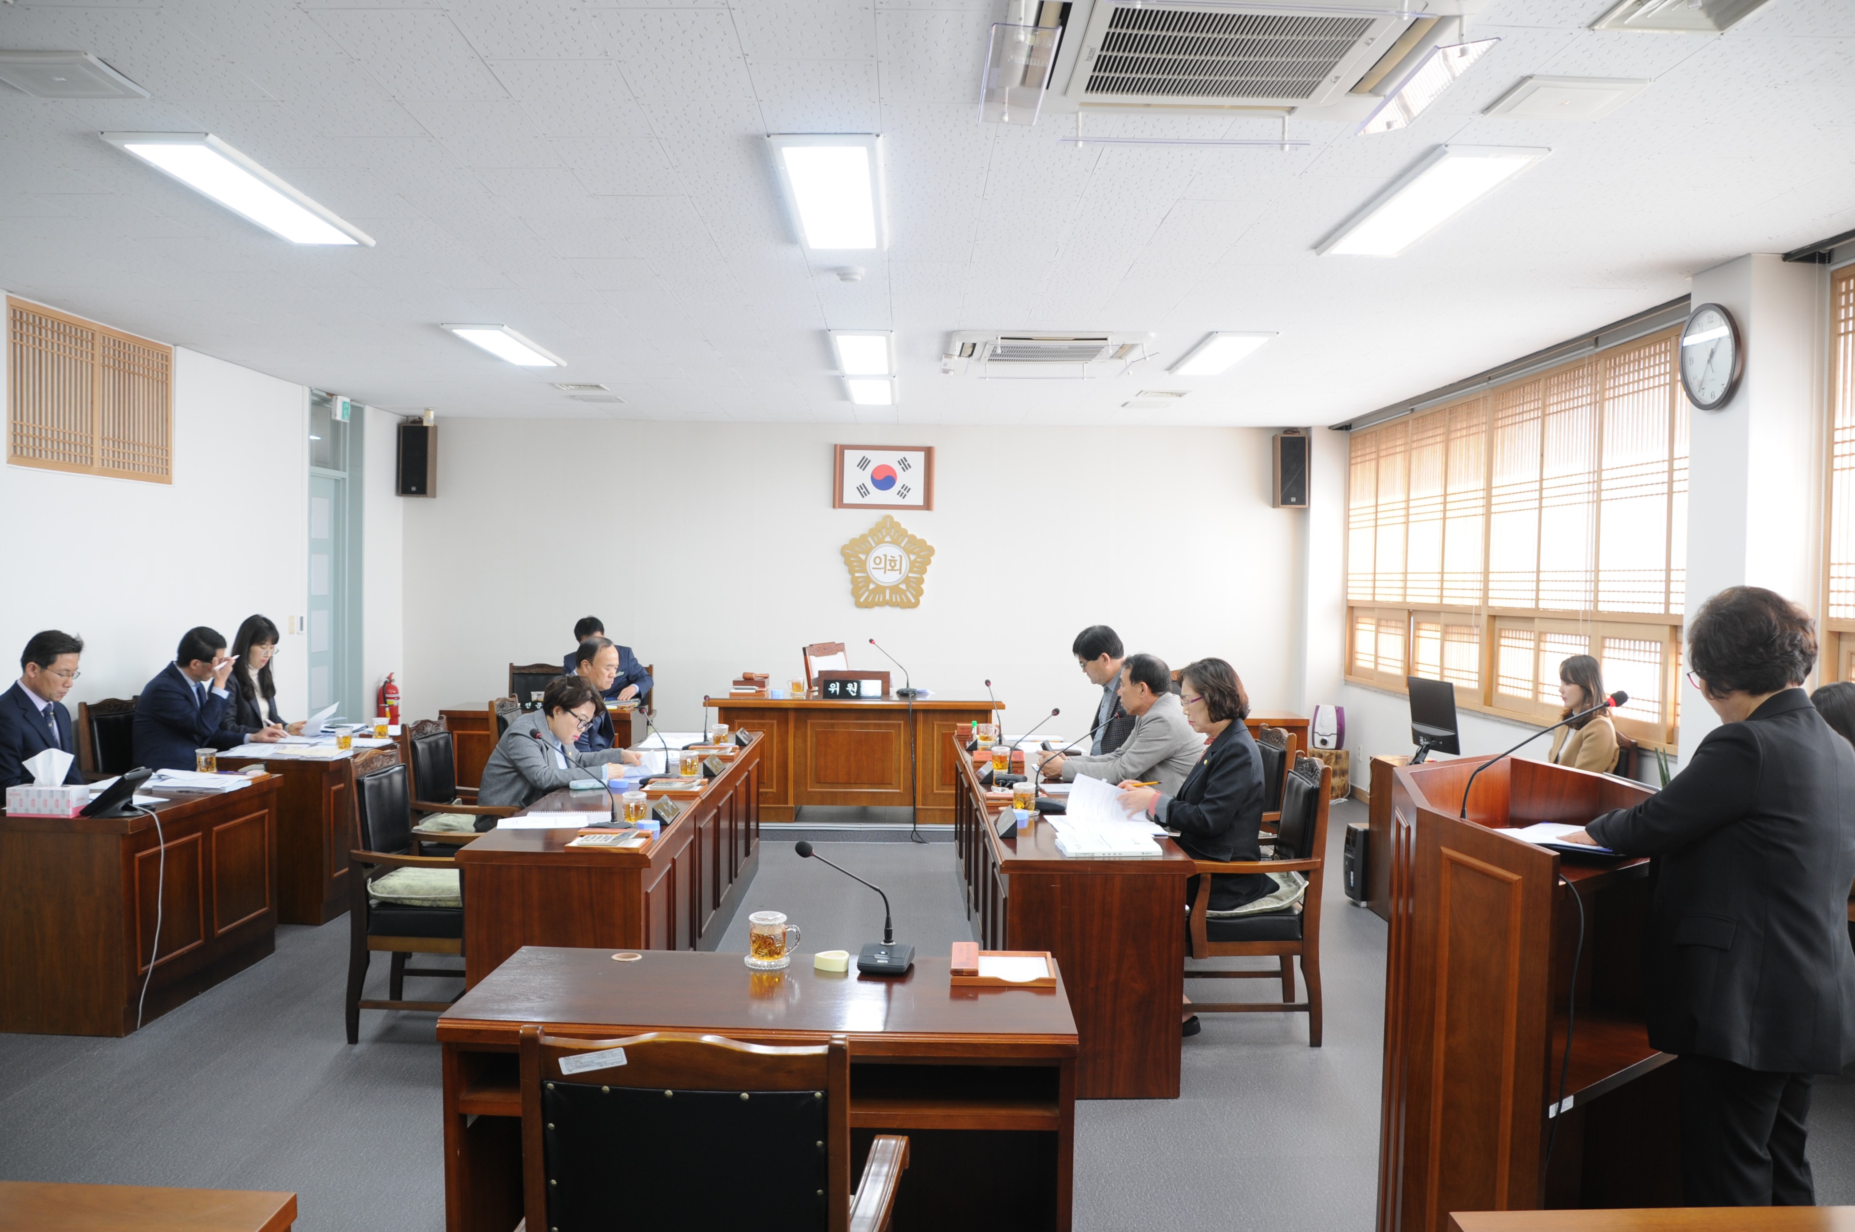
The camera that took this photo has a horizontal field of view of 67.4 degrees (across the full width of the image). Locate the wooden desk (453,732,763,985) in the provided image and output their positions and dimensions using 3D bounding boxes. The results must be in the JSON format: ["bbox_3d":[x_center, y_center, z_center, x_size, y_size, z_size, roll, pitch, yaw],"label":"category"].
[{"bbox_3d":[-1.128,1.007,5.725,0.570,0.703,3.310,1,1,-1],"label":"wooden desk"}]

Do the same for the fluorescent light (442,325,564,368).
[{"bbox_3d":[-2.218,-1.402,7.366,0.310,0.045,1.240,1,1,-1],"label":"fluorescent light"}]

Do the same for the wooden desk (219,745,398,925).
[{"bbox_3d":[-2.874,0.961,6.515,0.590,0.703,1.140,1,1,-1],"label":"wooden desk"}]

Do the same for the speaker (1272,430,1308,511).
[{"bbox_3d":[2.677,-1.052,10.227,0.220,0.535,0.220,1,1,-1],"label":"speaker"}]

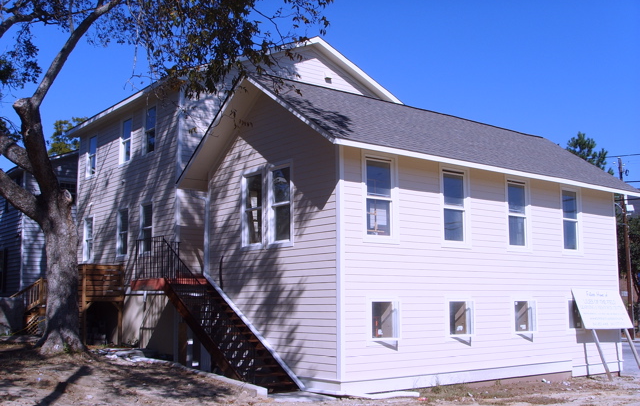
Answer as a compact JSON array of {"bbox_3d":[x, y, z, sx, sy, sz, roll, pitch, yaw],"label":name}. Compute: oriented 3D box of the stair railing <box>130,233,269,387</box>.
[{"bbox_3d":[-2.758,2.479,17.708,1.208,3.440,5.947,6,-10,-38],"label":"stair railing"}]

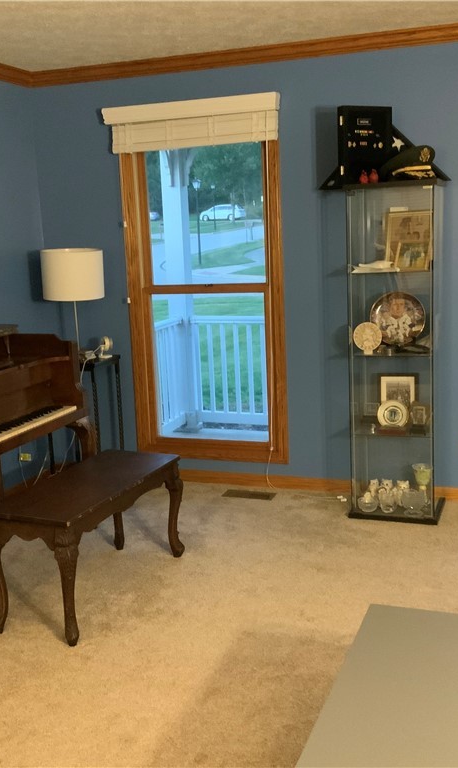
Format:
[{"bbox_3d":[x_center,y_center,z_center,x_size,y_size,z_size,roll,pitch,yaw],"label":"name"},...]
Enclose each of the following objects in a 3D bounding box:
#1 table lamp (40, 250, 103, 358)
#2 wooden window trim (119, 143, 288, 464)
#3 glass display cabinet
[{"bbox_3d":[-0.854,-0.440,4.738,0.336,0.618,0.336,1,11,19],"label":"table lamp"},{"bbox_3d":[-0.136,-0.487,4.758,0.910,1.872,0.075,1,11,19],"label":"wooden window trim"},{"bbox_3d":[0.831,-0.163,4.244,0.430,1.630,0.370,1,11,19],"label":"glass display cabinet"}]

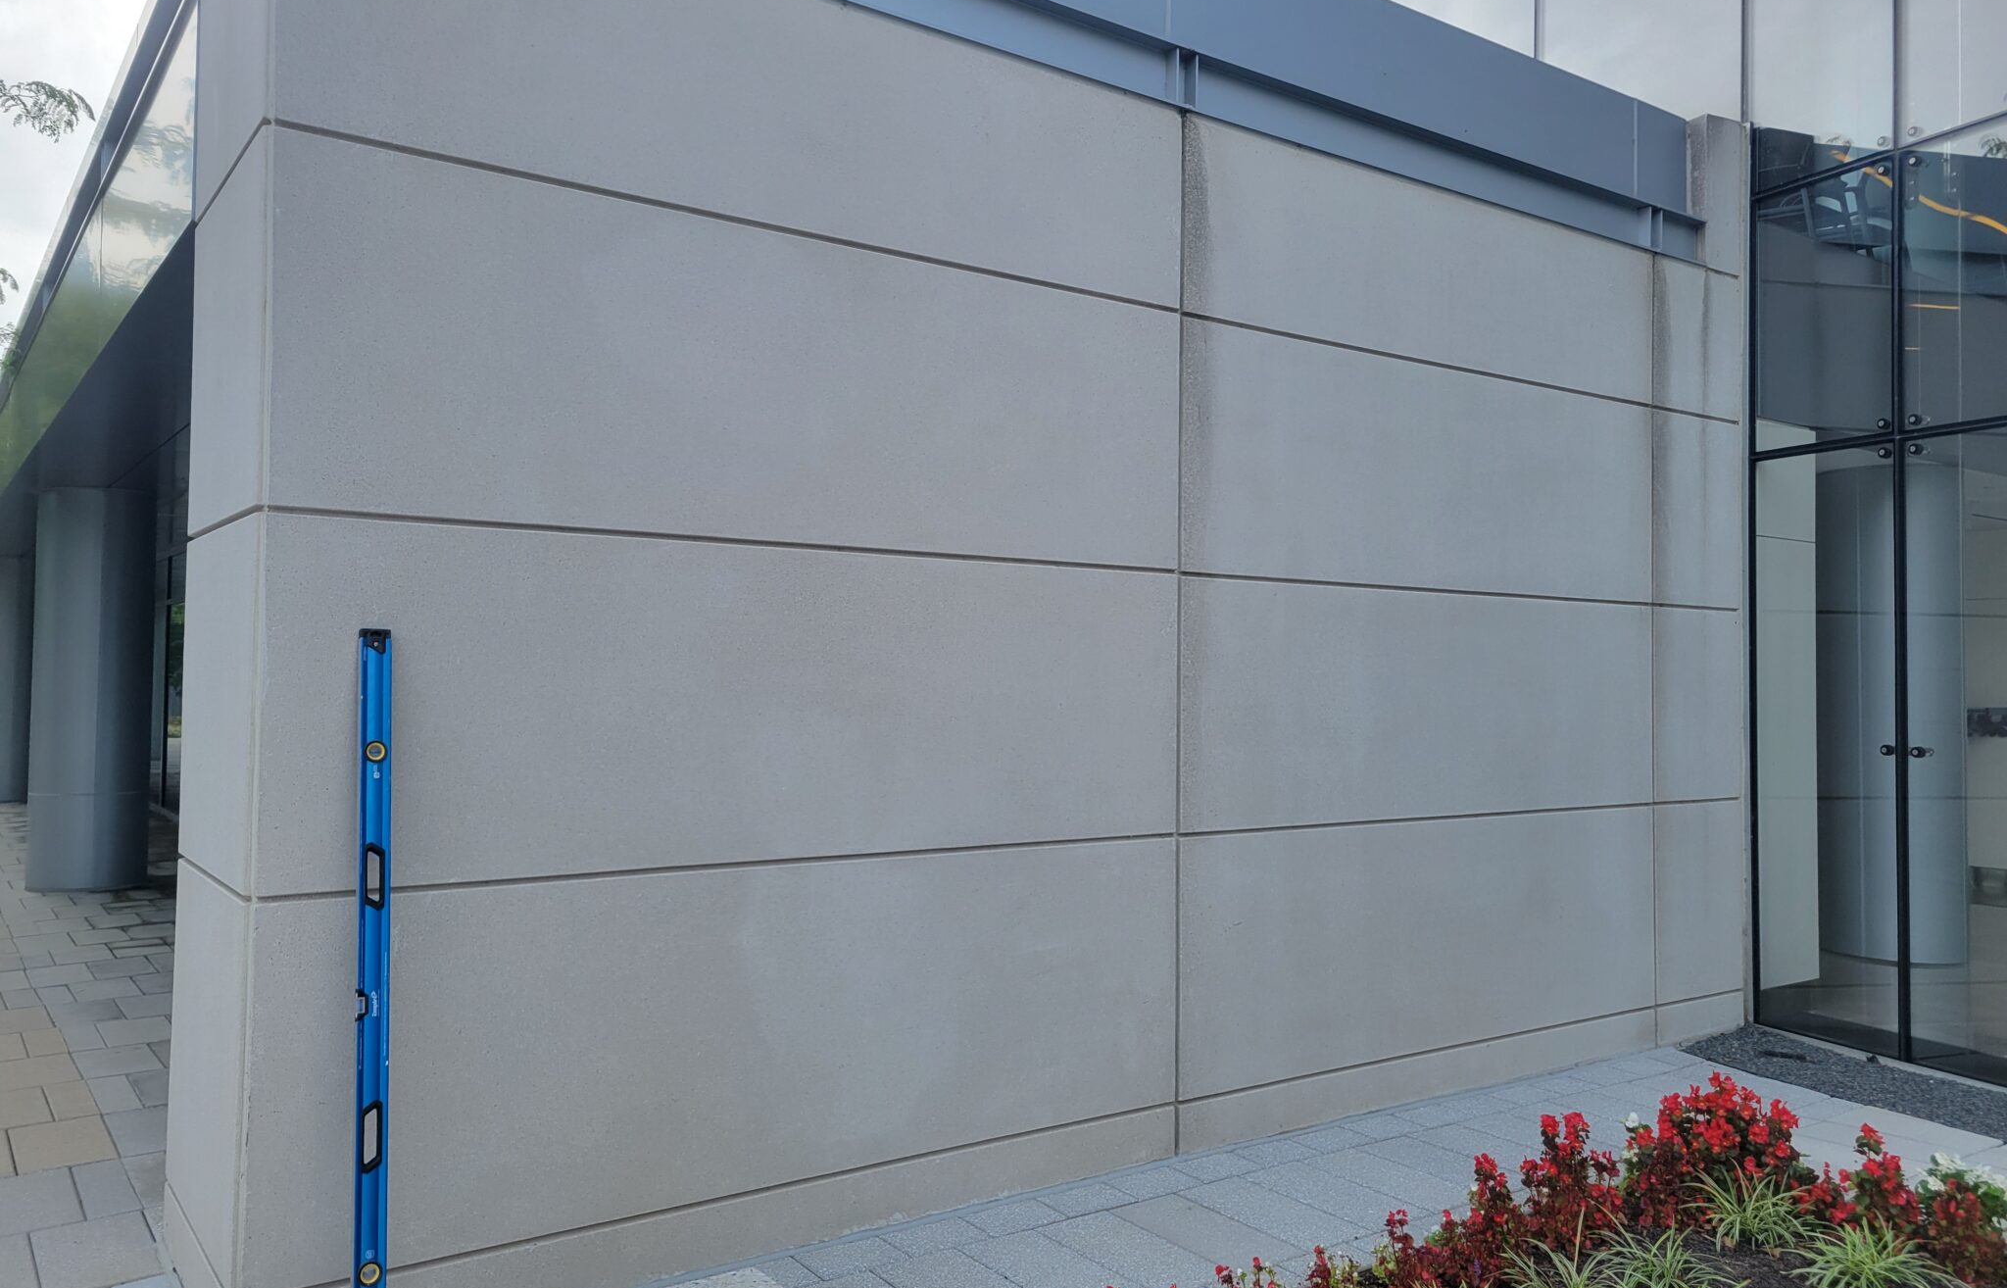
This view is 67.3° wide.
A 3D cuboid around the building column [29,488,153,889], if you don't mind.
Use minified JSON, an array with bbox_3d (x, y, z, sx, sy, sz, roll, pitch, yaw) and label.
[{"bbox_3d":[-7.407,0.367,12.276,0.837,3.174,0.837,2,-2,-36],"label":"building column"}]

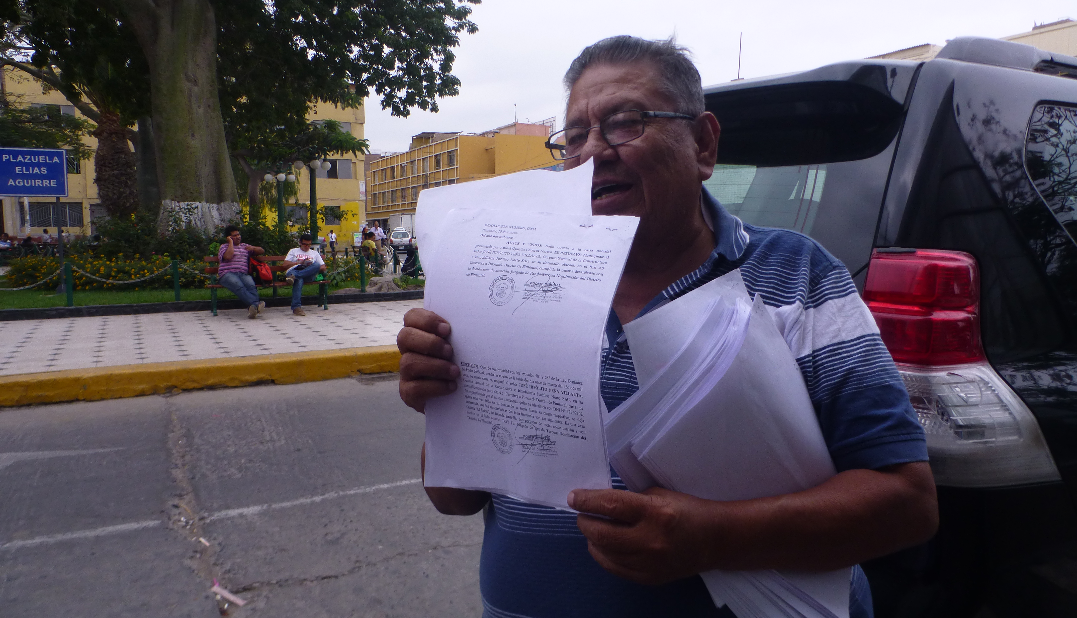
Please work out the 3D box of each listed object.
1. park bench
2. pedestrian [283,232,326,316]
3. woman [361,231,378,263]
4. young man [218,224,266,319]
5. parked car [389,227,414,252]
[{"bbox_3d":[-4.261,-0.395,11.787,1.790,0.870,0.620,-3,7,-27],"label":"park bench"},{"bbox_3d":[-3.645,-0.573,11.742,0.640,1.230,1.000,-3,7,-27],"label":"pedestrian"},{"bbox_3d":[-5.053,-1.733,22.630,0.550,1.300,0.800,5,8,40],"label":"woman"},{"bbox_3d":[-4.442,-0.582,11.281,0.720,1.360,1.020,-3,7,-27],"label":"young man"},{"bbox_3d":[-9.990,-4.874,54.375,1.630,1.470,4.000,-1,6,-11],"label":"parked car"}]

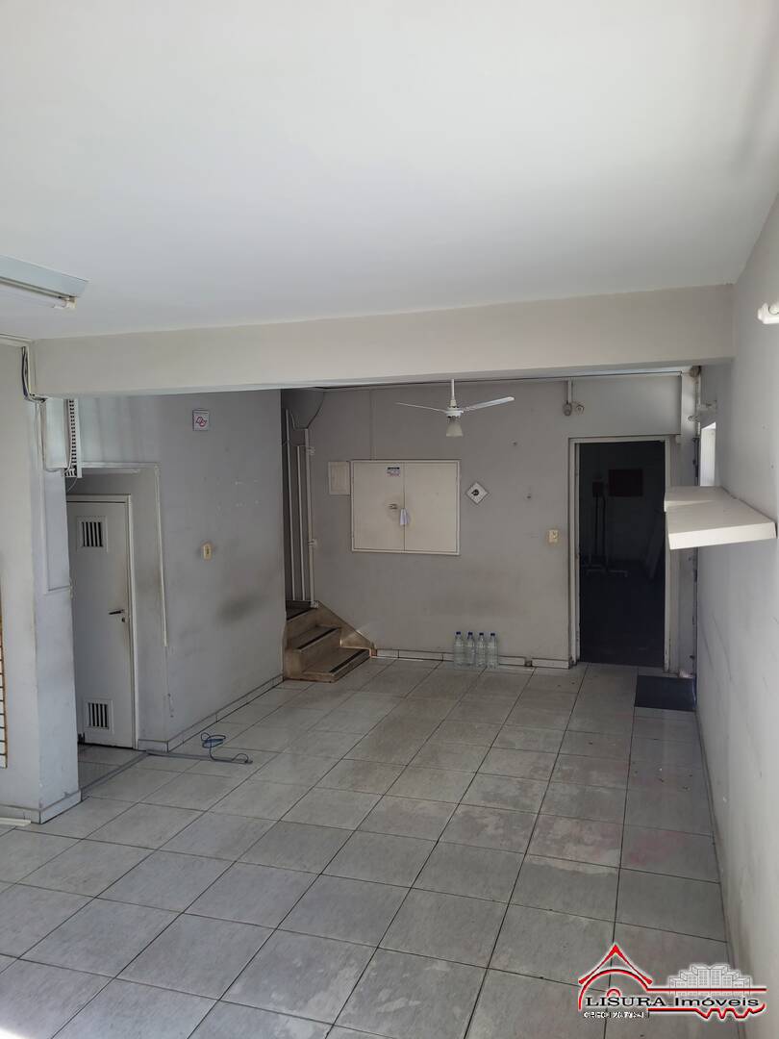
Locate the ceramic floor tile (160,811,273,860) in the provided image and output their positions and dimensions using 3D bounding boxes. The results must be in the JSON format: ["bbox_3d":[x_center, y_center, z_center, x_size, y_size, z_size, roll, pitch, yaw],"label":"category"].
[{"bbox_3d":[-0.893,1.669,4.115,0.447,0.010,0.447,0,4,19],"label":"ceramic floor tile"}]

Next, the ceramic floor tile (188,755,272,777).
[{"bbox_3d":[-1.038,1.620,5.175,0.451,0.010,0.451,0,4,19],"label":"ceramic floor tile"}]

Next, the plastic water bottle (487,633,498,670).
[{"bbox_3d":[0.980,1.232,7.316,0.094,0.335,0.094,0,4,19],"label":"plastic water bottle"}]

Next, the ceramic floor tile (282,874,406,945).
[{"bbox_3d":[-0.187,1.695,3.388,0.447,0.010,0.451,0,4,19],"label":"ceramic floor tile"}]

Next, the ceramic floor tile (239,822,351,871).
[{"bbox_3d":[-0.469,1.675,3.997,0.450,0.010,0.450,0,4,19],"label":"ceramic floor tile"}]

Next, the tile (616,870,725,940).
[{"bbox_3d":[1.232,1.666,3.414,0.430,0.010,0.450,0,4,19],"label":"tile"}]

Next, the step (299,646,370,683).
[{"bbox_3d":[-0.496,1.372,7.380,0.320,0.079,0.945,0,4,19],"label":"step"}]

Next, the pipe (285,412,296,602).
[{"bbox_3d":[-1.006,-0.135,8.005,0.025,1.957,0.025,0,4,19],"label":"pipe"}]

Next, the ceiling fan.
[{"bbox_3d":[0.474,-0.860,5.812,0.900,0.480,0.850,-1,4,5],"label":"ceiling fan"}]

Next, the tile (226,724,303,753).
[{"bbox_3d":[-0.886,1.579,5.585,0.450,0.010,0.450,0,4,19],"label":"tile"}]

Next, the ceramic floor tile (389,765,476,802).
[{"bbox_3d":[0.250,1.592,4.671,0.447,0.010,0.447,0,4,19],"label":"ceramic floor tile"}]

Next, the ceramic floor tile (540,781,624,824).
[{"bbox_3d":[1.115,1.606,4.441,0.451,0.010,0.451,0,4,19],"label":"ceramic floor tile"}]

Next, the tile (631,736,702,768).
[{"bbox_3d":[1.807,1.511,5.085,0.435,0.010,0.447,0,4,19],"label":"tile"}]

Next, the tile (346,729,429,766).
[{"bbox_3d":[-0.026,1.554,5.233,0.447,0.010,0.451,0,4,19],"label":"tile"}]

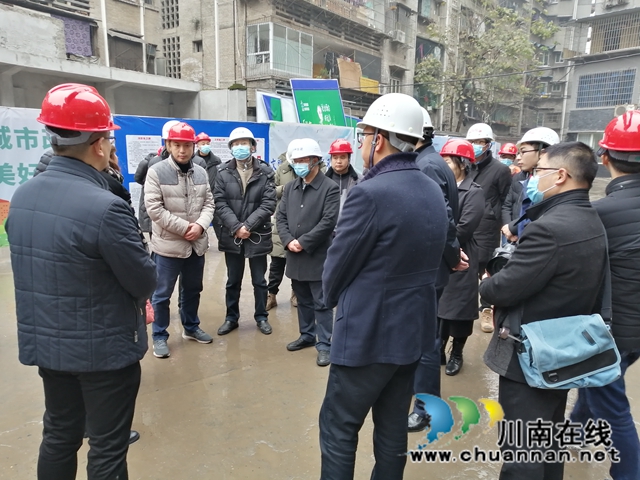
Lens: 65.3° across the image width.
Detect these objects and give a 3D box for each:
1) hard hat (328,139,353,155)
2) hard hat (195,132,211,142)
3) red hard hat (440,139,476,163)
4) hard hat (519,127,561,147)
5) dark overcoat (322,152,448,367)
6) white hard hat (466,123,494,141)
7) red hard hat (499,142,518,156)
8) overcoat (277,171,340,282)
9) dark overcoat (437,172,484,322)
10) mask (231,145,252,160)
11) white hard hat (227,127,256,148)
[{"bbox_3d":[0.181,-0.801,4.300,0.215,0.150,0.270,3,12,8],"label":"hard hat"},{"bbox_3d":[-1.628,-1.422,6.950,0.220,0.152,0.277,-8,13,-38],"label":"hard hat"},{"bbox_3d":[1.021,-0.662,3.620,0.277,0.152,0.220,11,8,-14],"label":"red hard hat"},{"bbox_3d":[1.416,-0.658,3.220,0.280,0.155,0.220,4,12,-9],"label":"hard hat"},{"bbox_3d":[0.284,0.063,2.130,0.380,0.860,0.540,12,17,43],"label":"dark overcoat"},{"bbox_3d":[1.427,-0.961,4.420,0.277,0.152,0.220,-2,10,-30],"label":"white hard hat"},{"bbox_3d":[2.367,-1.139,6.250,0.220,0.152,0.277,7,12,30],"label":"red hard hat"},{"bbox_3d":[-0.084,-0.100,3.805,0.500,0.840,0.340,7,13,25],"label":"overcoat"},{"bbox_3d":[1.001,0.038,3.636,0.340,1.070,0.460,-3,13,-20],"label":"dark overcoat"},{"bbox_3d":[-0.641,-0.710,4.050,0.145,0.115,0.080,3,8,8],"label":"mask"},{"bbox_3d":[-0.648,-0.873,4.200,0.220,0.152,0.277,0,-4,-1],"label":"white hard hat"}]

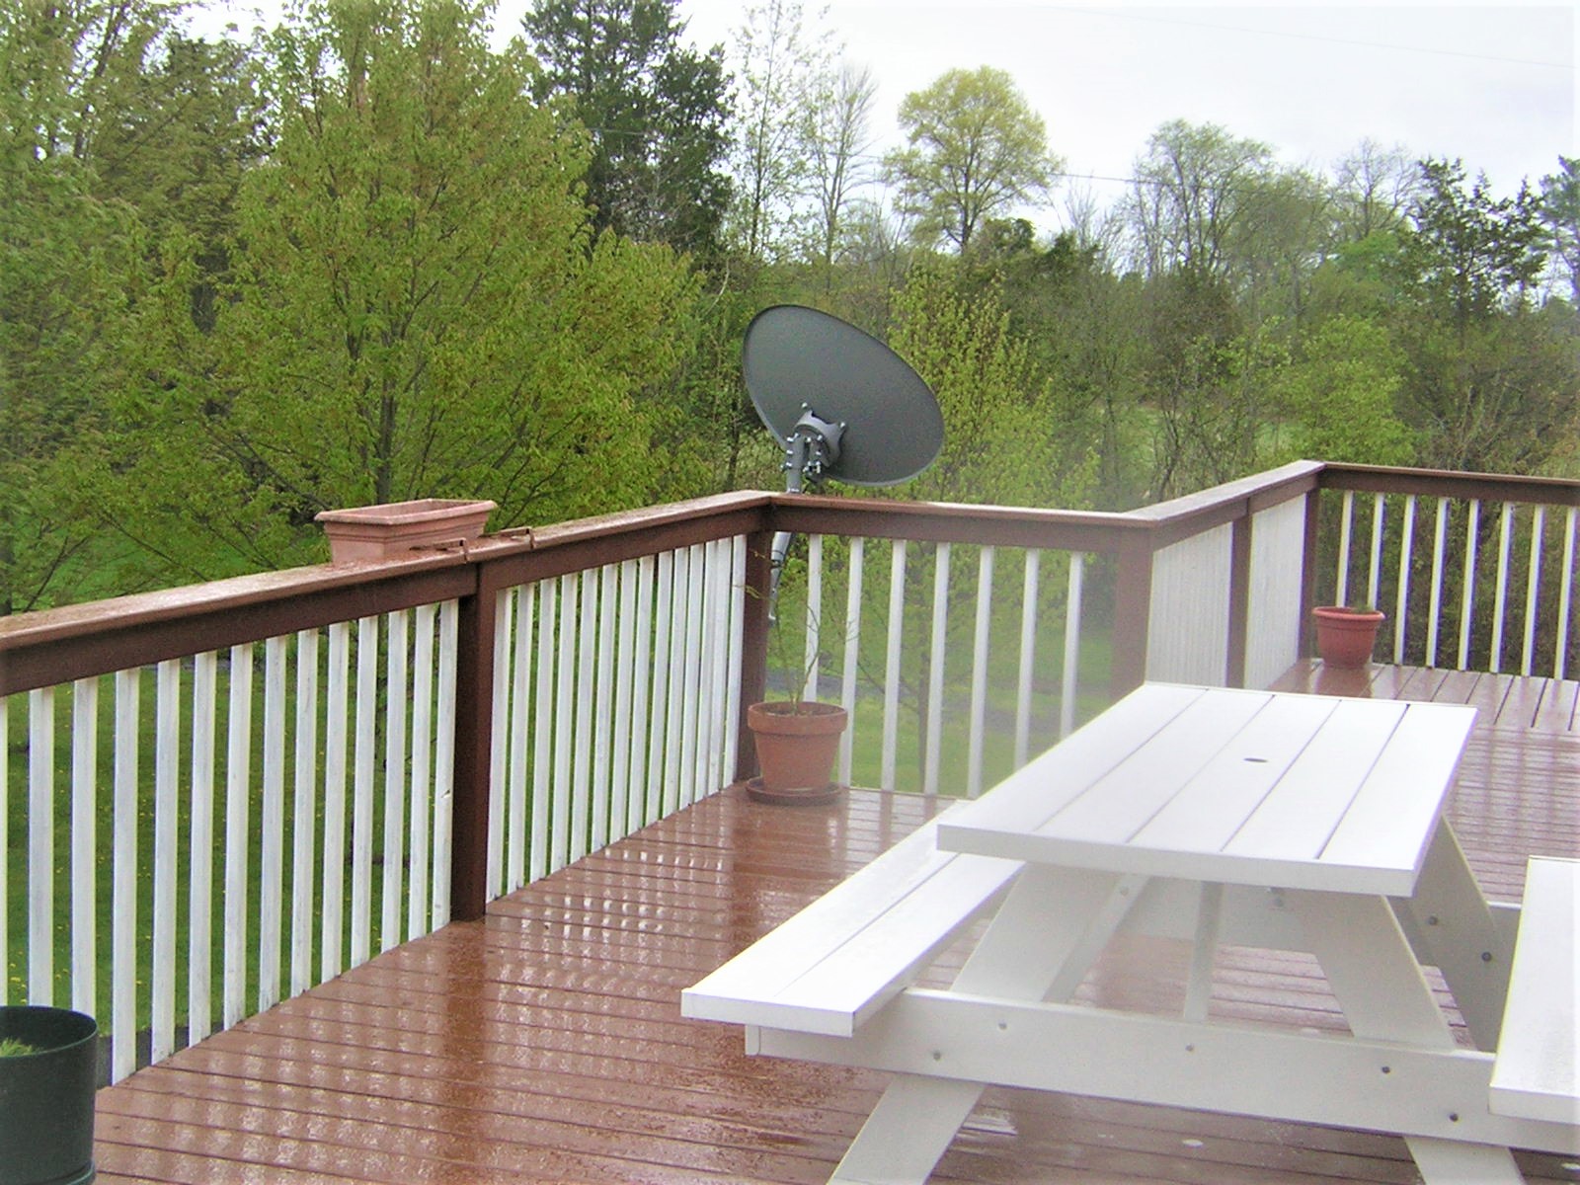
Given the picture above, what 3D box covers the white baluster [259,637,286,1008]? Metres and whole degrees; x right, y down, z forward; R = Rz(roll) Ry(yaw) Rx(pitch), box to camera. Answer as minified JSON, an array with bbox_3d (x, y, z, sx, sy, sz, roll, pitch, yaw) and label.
[{"bbox_3d":[-1.135,0.505,5.410,0.035,0.823,0.035,5,8,19],"label":"white baluster"}]

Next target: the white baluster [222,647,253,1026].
[{"bbox_3d":[-1.161,0.504,5.188,0.034,0.860,0.034,4,7,18],"label":"white baluster"}]

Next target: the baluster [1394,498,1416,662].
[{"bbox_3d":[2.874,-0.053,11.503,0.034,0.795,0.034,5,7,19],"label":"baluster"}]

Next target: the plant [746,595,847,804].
[{"bbox_3d":[0.029,0.326,7.828,0.325,0.650,0.325,2,7,0],"label":"plant"}]

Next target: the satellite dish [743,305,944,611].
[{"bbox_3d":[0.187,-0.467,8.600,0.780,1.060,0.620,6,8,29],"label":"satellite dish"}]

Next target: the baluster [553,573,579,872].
[{"bbox_3d":[-0.620,0.351,6.825,0.035,0.823,0.035,5,7,19],"label":"baluster"}]

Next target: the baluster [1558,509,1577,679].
[{"bbox_3d":[3.545,0.001,11.235,0.035,0.795,0.035,5,8,19],"label":"baluster"}]

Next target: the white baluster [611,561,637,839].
[{"bbox_3d":[-0.484,0.305,7.187,0.034,0.860,0.034,4,7,18],"label":"white baluster"}]

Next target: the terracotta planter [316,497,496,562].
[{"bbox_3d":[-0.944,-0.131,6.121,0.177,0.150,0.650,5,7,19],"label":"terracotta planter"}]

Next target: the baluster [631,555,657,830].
[{"bbox_3d":[-0.434,0.294,7.352,0.035,0.823,0.035,5,7,19],"label":"baluster"}]

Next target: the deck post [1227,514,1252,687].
[{"bbox_3d":[1.752,0.075,9.717,0.089,0.893,0.089,4,7,18],"label":"deck post"}]

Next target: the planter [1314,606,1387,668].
[{"bbox_3d":[2.594,0.202,11.433,0.340,0.280,0.340,5,7,19],"label":"planter"}]

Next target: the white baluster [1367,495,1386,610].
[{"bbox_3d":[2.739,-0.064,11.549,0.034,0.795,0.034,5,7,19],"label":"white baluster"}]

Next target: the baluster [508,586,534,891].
[{"bbox_3d":[-0.716,0.381,6.554,0.035,0.823,0.035,5,7,19],"label":"baluster"}]

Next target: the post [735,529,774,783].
[{"bbox_3d":[-0.133,0.201,8.061,0.090,0.830,0.090,5,7,19],"label":"post"}]

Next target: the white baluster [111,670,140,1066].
[{"bbox_3d":[-1.293,0.543,4.798,0.034,0.860,0.034,4,7,18],"label":"white baluster"}]

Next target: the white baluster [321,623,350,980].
[{"bbox_3d":[-1.044,0.477,5.663,0.035,0.823,0.035,5,8,19],"label":"white baluster"}]

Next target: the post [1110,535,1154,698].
[{"bbox_3d":[1.079,0.257,7.767,0.089,0.915,0.089,4,7,18],"label":"post"}]

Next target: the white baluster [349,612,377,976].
[{"bbox_3d":[-0.987,0.453,5.704,0.034,0.860,0.034,4,7,18],"label":"white baluster"}]

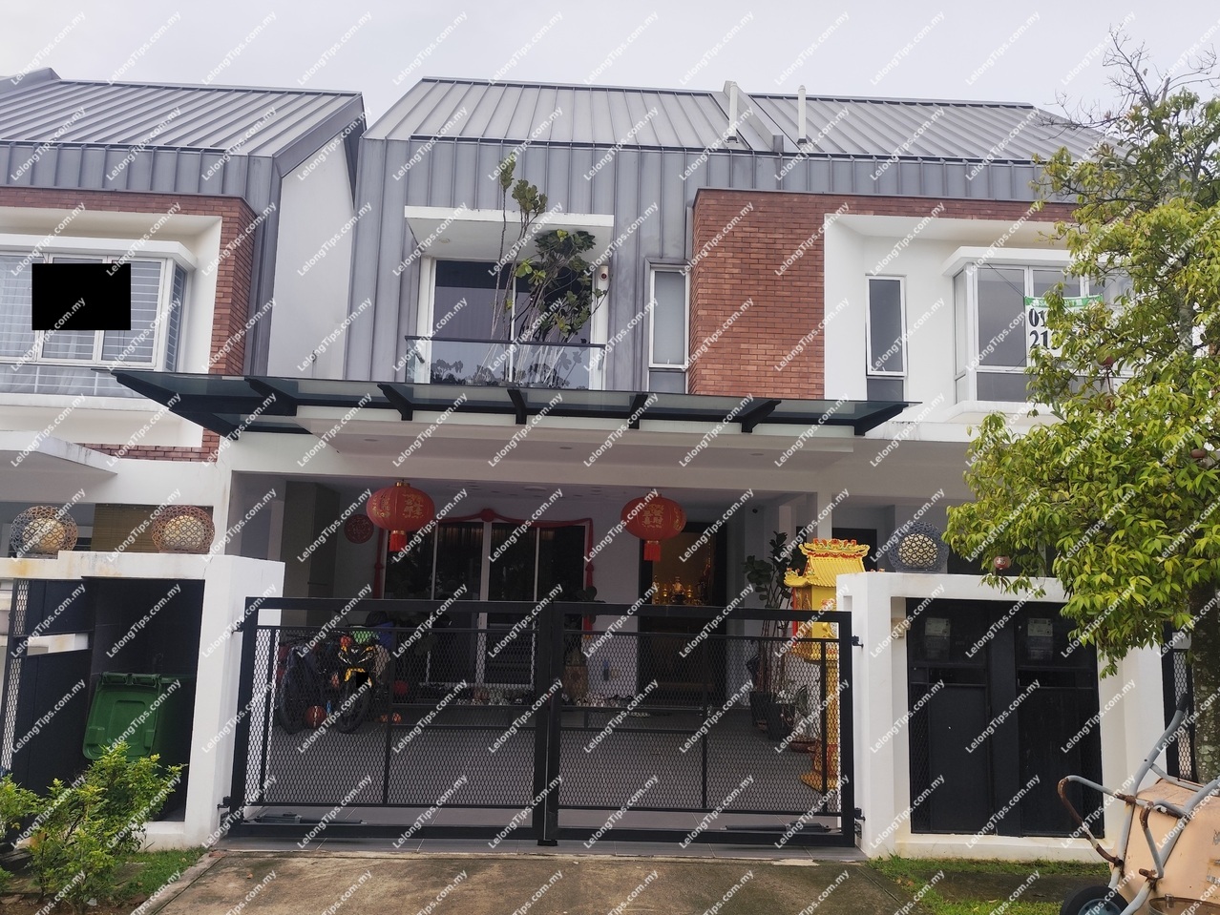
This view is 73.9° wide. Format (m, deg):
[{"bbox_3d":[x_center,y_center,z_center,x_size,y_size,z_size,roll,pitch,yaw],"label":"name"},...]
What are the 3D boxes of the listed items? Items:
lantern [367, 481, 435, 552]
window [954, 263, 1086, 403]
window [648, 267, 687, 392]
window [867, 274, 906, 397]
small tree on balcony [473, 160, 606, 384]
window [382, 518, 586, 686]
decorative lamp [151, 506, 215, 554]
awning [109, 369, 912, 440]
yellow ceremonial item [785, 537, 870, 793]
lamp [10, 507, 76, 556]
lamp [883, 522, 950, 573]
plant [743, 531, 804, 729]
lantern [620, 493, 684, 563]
[{"bbox_3d":[-2.343,0.659,9.107,0.760,0.790,0.760,2,-9,-2],"label":"lantern"},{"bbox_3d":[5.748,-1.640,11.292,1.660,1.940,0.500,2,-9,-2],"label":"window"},{"bbox_3d":[0.825,-1.773,11.421,0.544,1.870,0.120,2,-9,-2],"label":"window"},{"bbox_3d":[3.994,-1.683,11.718,0.600,1.900,0.120,2,-9,-2],"label":"window"},{"bbox_3d":[-0.976,-2.562,11.625,1.770,3.470,1.300,2,-9,-2],"label":"small tree on balcony"},{"bbox_3d":[-1.699,1.961,10.864,2.740,2.190,0.130,2,-9,-2],"label":"window"},{"bbox_3d":[-2.849,0.483,5.375,0.390,0.315,0.390,2,-9,-2],"label":"decorative lamp"},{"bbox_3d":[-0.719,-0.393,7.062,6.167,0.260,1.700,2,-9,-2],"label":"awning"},{"bbox_3d":[1.938,1.734,6.994,0.700,2.100,0.620,3,-9,-6],"label":"yellow ceremonial item"},{"bbox_3d":[-3.745,0.492,5.336,0.380,0.337,0.380,2,-9,-2],"label":"lamp"},{"bbox_3d":[2.107,0.621,5.561,0.410,0.352,0.410,2,-9,-2],"label":"lamp"},{"bbox_3d":[1.953,2.055,9.852,0.750,2.330,0.720,2,-9,-2],"label":"plant"},{"bbox_3d":[0.502,0.796,9.266,0.740,0.770,0.740,2,-9,-2],"label":"lantern"}]

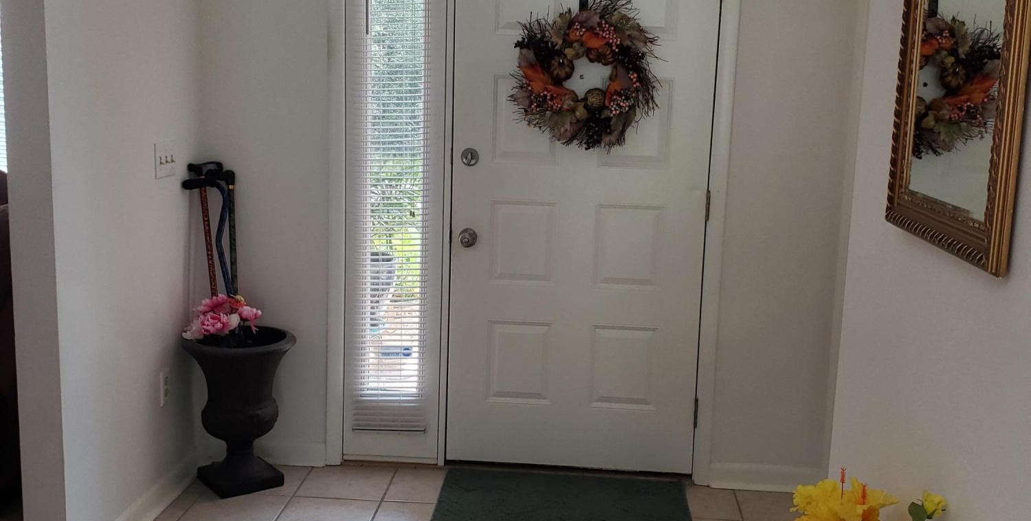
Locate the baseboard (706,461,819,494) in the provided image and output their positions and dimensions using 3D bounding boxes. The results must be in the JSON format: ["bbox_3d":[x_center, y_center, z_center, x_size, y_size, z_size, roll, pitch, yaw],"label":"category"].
[{"bbox_3d":[0.901,0.785,3.718,0.396,0.094,0.018,2,9,4],"label":"baseboard"}]

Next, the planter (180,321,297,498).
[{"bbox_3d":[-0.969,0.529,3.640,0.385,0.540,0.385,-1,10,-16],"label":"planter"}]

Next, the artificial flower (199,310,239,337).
[{"bbox_3d":[-1.018,0.215,3.539,0.140,0.095,0.120,0,10,-8],"label":"artificial flower"}]

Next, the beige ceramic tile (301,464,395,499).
[{"bbox_3d":[-0.605,0.808,3.725,0.303,0.010,0.301,2,10,4],"label":"beige ceramic tile"}]

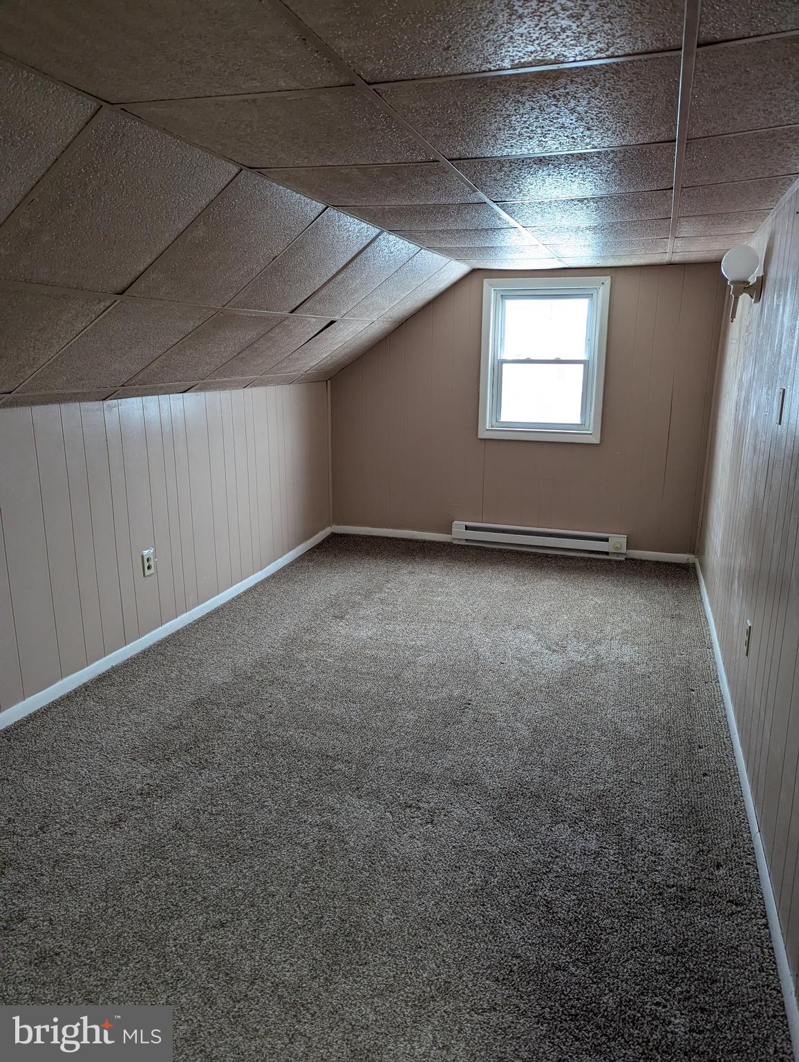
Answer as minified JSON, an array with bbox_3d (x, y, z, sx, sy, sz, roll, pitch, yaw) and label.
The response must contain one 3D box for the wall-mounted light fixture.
[{"bbox_3d":[1.392,-1.011,3.015,0.156,0.303,0.144,4,15,18],"label":"wall-mounted light fixture"}]

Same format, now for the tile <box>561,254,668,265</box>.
[{"bbox_3d":[1.281,-1.621,4.382,0.605,0.020,0.420,5,14,18],"label":"tile"}]

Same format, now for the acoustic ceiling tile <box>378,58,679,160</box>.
[{"bbox_3d":[0.323,-0.946,1.668,0.599,0.020,0.602,5,15,18],"label":"acoustic ceiling tile"}]

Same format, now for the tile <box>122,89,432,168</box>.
[{"bbox_3d":[-0.255,-1.004,1.858,0.605,0.020,0.604,6,15,18],"label":"tile"}]

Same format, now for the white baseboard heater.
[{"bbox_3d":[0.952,0.061,5.107,1.180,0.162,0.068,5,15,18],"label":"white baseboard heater"}]

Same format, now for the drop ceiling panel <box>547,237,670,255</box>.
[{"bbox_3d":[1.106,-1.493,3.891,0.600,0.020,0.598,4,15,18],"label":"drop ceiling panel"}]

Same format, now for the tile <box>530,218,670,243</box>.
[{"bbox_3d":[0.908,-1.354,3.332,0.600,0.020,0.598,4,15,18],"label":"tile"}]

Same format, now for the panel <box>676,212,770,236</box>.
[{"bbox_3d":[1.366,-1.319,3.179,0.342,0.020,0.598,4,15,18],"label":"panel"}]

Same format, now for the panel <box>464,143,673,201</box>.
[{"bbox_3d":[0.514,-1.075,2.212,0.600,0.020,0.598,4,15,18],"label":"panel"}]

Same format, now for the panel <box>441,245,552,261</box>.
[{"bbox_3d":[0.545,-1.536,4.078,0.561,0.020,0.598,4,15,18],"label":"panel"}]

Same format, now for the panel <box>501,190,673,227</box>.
[{"bbox_3d":[0.717,-1.222,2.788,0.606,0.020,0.602,5,14,18],"label":"panel"}]

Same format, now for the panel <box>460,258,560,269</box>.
[{"bbox_3d":[0.703,-1.673,4.574,0.602,0.020,0.419,5,15,18],"label":"panel"}]

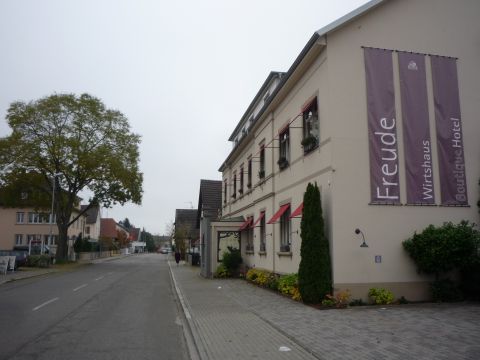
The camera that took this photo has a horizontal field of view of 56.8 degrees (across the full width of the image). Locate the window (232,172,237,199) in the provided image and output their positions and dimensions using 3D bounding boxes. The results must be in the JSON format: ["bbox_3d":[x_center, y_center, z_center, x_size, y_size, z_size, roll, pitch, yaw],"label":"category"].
[{"bbox_3d":[-0.321,0.464,31.260,0.200,1.800,1.050,1,-9,-10],"label":"window"}]

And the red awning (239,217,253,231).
[{"bbox_3d":[0.338,2.615,26.547,0.620,0.800,1.950,2,-9,-10],"label":"red awning"}]

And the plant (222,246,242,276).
[{"bbox_3d":[-0.454,4.955,26.878,1.200,1.800,1.200,2,-9,-10],"label":"plant"}]

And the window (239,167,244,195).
[{"bbox_3d":[0.191,0.069,29.777,0.200,1.780,1.080,2,-9,-10],"label":"window"}]

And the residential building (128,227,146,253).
[{"bbox_3d":[-30.624,16.916,122.448,8.500,7.400,10.000,0,-9,0],"label":"residential building"}]

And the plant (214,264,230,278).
[{"bbox_3d":[-0.895,4.681,22.700,0.750,0.700,0.800,1,-9,-10],"label":"plant"}]

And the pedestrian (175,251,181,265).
[{"bbox_3d":[-5.897,7.364,42.000,0.550,1.620,0.380,1,-9,-10],"label":"pedestrian"}]

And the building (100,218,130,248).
[{"bbox_3d":[-30.368,12.390,96.497,11.000,8.400,11.000,0,-9,0],"label":"building"}]

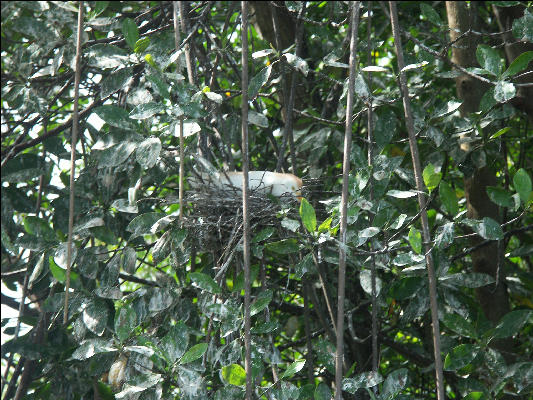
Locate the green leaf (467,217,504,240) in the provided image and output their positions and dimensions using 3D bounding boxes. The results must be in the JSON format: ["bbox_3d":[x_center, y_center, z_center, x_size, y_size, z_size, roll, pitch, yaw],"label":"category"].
[{"bbox_3d":[0.723,0.097,10.100,0.137,0.066,0.022,26,-27,8],"label":"green leaf"}]

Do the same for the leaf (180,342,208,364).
[{"bbox_3d":[-0.226,0.481,9.600,0.100,0.048,0.025,-34,-14,-10],"label":"leaf"}]

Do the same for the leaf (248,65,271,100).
[{"bbox_3d":[-0.023,-0.383,10.000,0.051,0.130,0.022,26,-10,26],"label":"leaf"}]

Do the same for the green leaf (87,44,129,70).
[{"bbox_3d":[-0.482,-0.435,9.300,0.131,0.073,0.030,5,-25,0],"label":"green leaf"}]

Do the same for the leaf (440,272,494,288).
[{"bbox_3d":[0.630,0.252,9.600,0.168,0.050,0.030,0,-37,0],"label":"leaf"}]

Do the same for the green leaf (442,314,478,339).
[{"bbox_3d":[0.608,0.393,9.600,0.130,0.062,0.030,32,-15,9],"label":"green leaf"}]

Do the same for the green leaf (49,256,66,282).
[{"bbox_3d":[-0.696,0.239,10.300,0.053,0.115,0.022,-32,-11,-26],"label":"green leaf"}]

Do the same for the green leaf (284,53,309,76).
[{"bbox_3d":[0.100,-0.449,10.200,0.050,0.103,0.022,-36,-15,-42],"label":"green leaf"}]

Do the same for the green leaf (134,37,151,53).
[{"bbox_3d":[-0.380,-0.477,9.400,0.061,0.034,0.020,-42,-20,0],"label":"green leaf"}]

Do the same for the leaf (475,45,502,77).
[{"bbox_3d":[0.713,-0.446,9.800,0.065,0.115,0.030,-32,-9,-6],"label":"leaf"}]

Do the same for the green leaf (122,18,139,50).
[{"bbox_3d":[-0.417,-0.508,9.400,0.049,0.108,0.025,-3,-10,0],"label":"green leaf"}]

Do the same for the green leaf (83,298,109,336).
[{"bbox_3d":[-0.508,0.349,9.100,0.071,0.122,0.030,-9,-15,0],"label":"green leaf"}]

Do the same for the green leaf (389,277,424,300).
[{"bbox_3d":[0.440,0.280,9.700,0.120,0.066,0.030,-28,-20,0],"label":"green leaf"}]

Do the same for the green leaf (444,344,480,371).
[{"bbox_3d":[0.643,0.514,10.000,0.134,0.073,0.022,-33,-27,-9],"label":"green leaf"}]

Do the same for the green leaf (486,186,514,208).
[{"bbox_3d":[0.779,-0.008,10.200,0.107,0.056,0.022,35,-27,-11],"label":"green leaf"}]

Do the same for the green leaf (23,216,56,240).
[{"bbox_3d":[-0.754,0.095,10.200,0.134,0.067,0.022,34,-27,9],"label":"green leaf"}]

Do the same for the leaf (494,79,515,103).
[{"bbox_3d":[0.757,-0.345,9.750,0.072,0.075,0.035,0,-30,0],"label":"leaf"}]

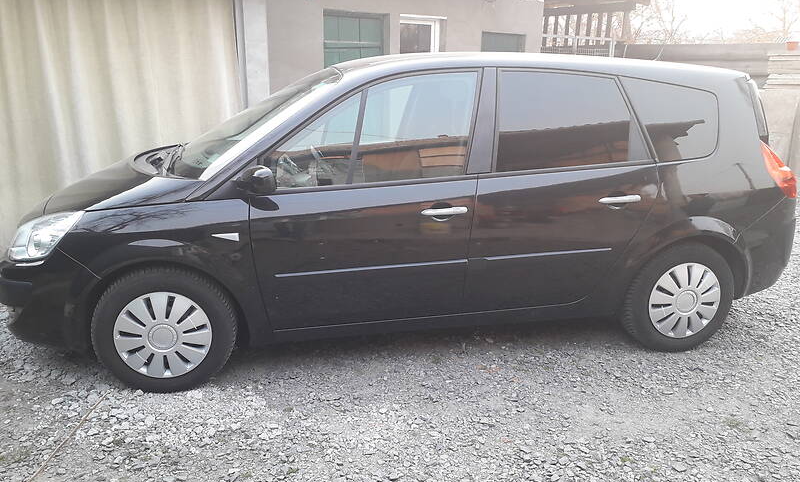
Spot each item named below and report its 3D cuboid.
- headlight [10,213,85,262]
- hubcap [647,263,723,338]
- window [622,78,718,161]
[{"bbox_3d":[-1.655,-0.031,2.912,0.410,0.260,0.360,-2,15,-11],"label":"headlight"},{"bbox_3d":[1.573,0.331,3.438,0.437,0.437,0.060,-2,15,-11],"label":"hubcap"},{"bbox_3d":[1.463,-0.639,3.304,0.550,0.460,0.050,-4,-5,-15],"label":"window"}]

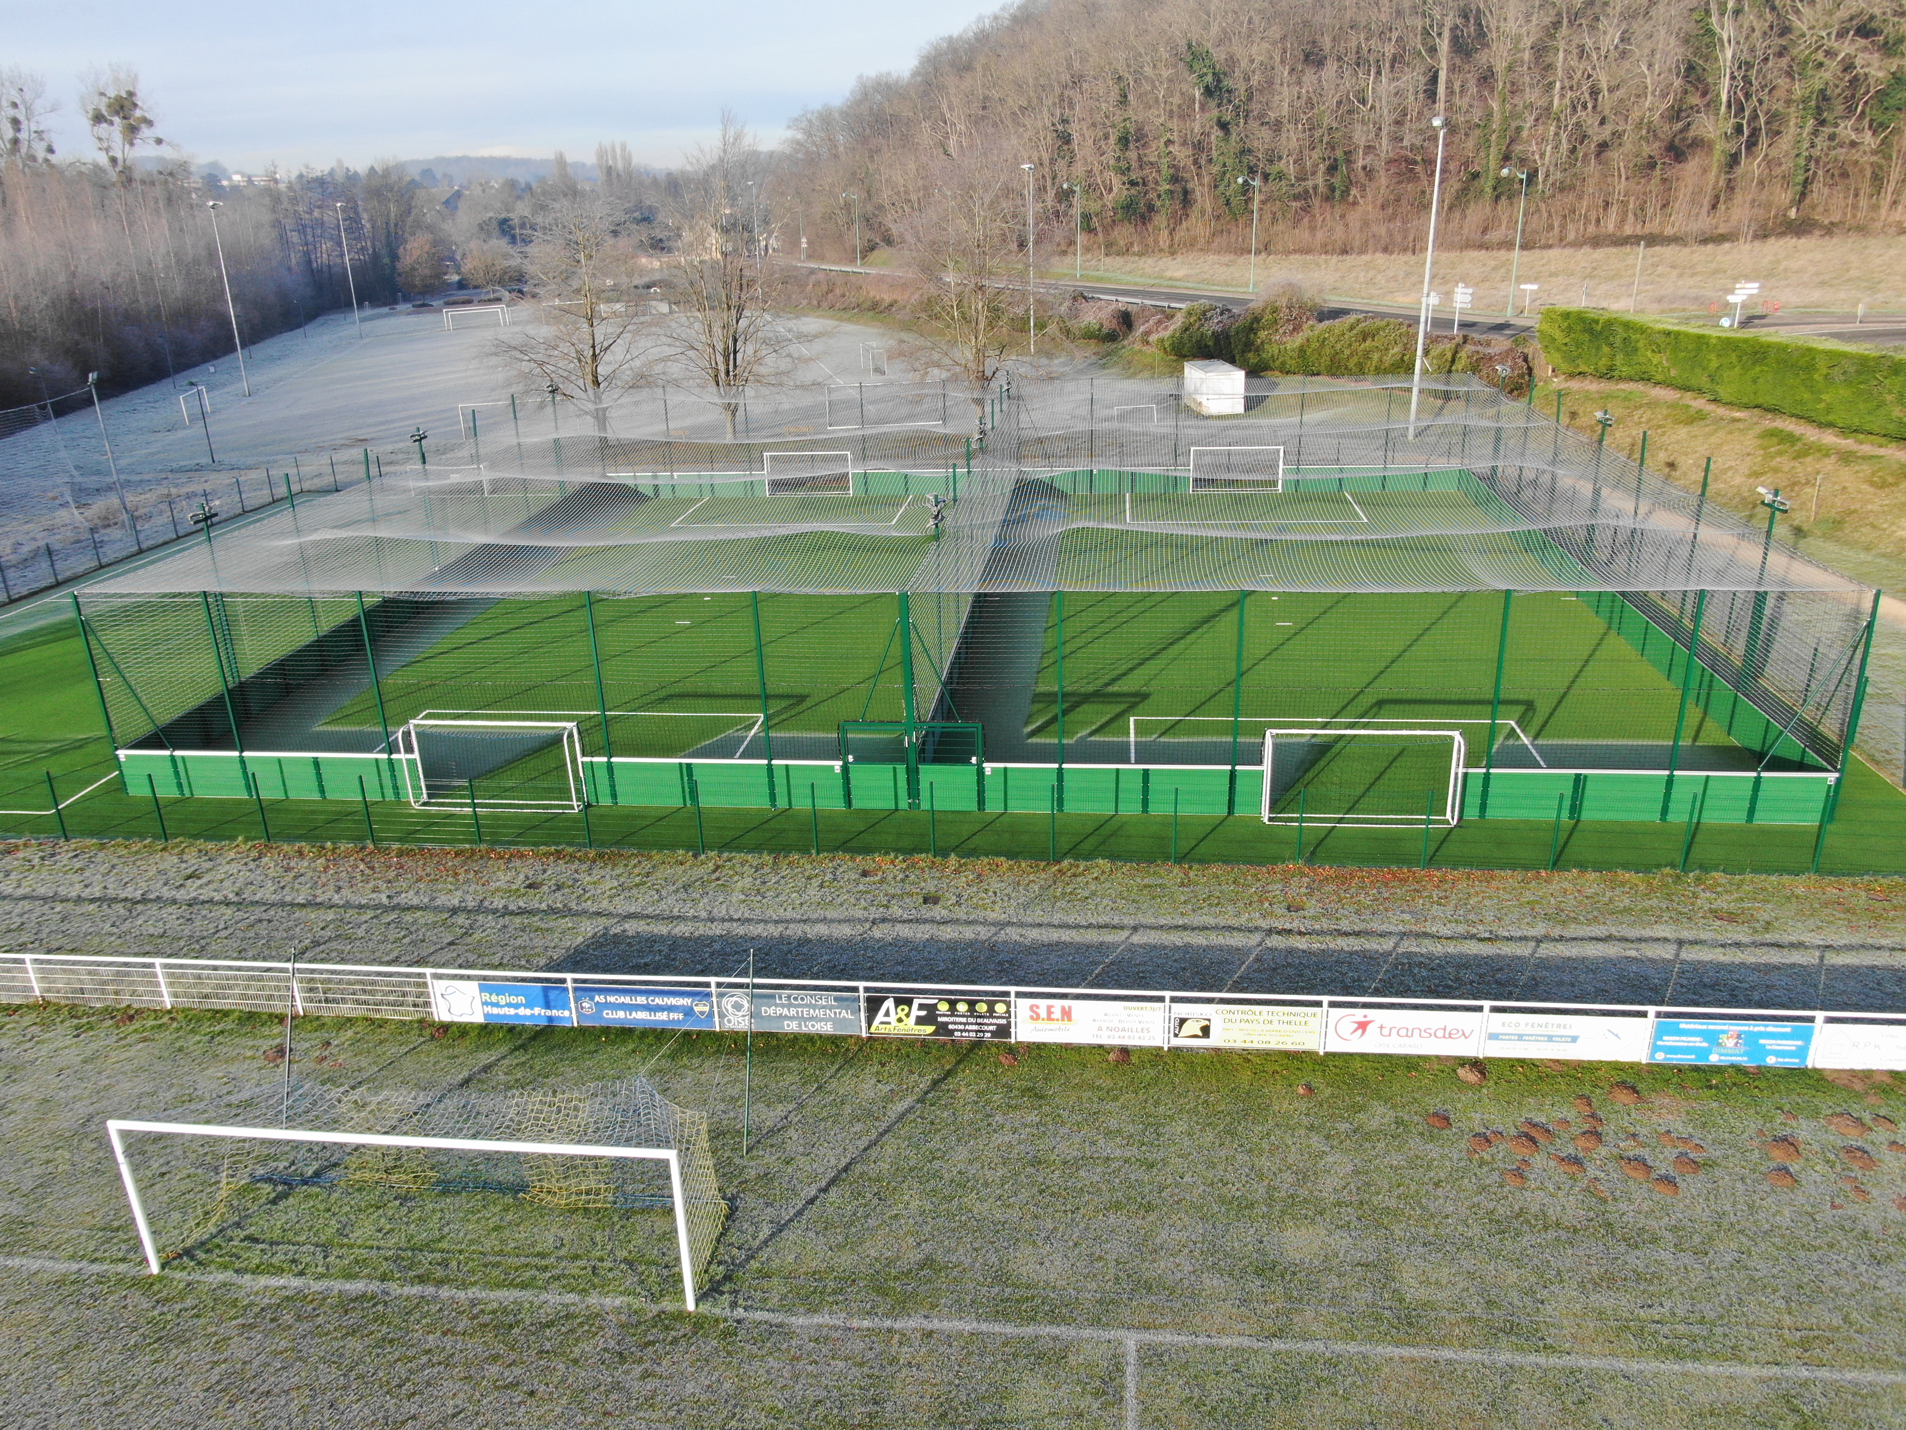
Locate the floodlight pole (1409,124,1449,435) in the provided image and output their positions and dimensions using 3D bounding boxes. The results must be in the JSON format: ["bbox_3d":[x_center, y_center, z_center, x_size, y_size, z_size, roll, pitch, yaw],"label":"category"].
[{"bbox_3d":[24.311,-22.206,68.222,0.800,15.800,0.800,-8,22,-13],"label":"floodlight pole"}]

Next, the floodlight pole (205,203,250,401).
[{"bbox_3d":[-56.816,-32.712,104.672,1.200,14.564,1.400,-7,22,-12],"label":"floodlight pole"}]

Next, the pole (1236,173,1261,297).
[{"bbox_3d":[25.319,-41.247,113.952,2.000,9.300,0.550,-10,23,-19],"label":"pole"}]

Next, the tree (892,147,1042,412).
[{"bbox_3d":[0.889,-24.038,75.180,9.300,15.350,9.000,-2,20,1],"label":"tree"}]

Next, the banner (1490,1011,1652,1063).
[{"bbox_3d":[9.689,5.119,20.890,2.460,0.790,0.040,0,22,7],"label":"banner"}]

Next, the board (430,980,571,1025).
[{"bbox_3d":[-7.769,4.996,22.874,2.420,0.800,0.040,0,22,7],"label":"board"}]

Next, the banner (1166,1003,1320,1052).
[{"bbox_3d":[4.768,5.117,21.674,2.470,0.820,0.050,1,21,6],"label":"banner"}]

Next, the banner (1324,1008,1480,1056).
[{"bbox_3d":[7.284,5.145,21.409,2.470,0.820,0.050,1,21,6],"label":"banner"}]

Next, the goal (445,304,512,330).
[{"bbox_3d":[-58.675,-49.178,162.937,7.500,2.480,1.800,-8,22,-15],"label":"goal"}]

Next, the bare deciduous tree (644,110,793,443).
[{"bbox_3d":[-12.674,-24.066,74.247,9.100,17.638,9.100,-2,22,0],"label":"bare deciduous tree"}]

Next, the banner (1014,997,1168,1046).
[{"bbox_3d":[2.251,5.089,21.938,2.470,0.820,0.050,1,21,6],"label":"banner"}]

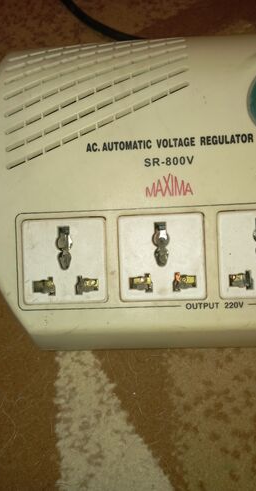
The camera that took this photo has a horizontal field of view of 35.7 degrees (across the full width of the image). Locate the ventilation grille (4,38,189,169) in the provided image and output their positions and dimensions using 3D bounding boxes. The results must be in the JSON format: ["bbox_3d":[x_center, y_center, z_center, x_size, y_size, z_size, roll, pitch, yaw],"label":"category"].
[{"bbox_3d":[-0.014,-0.067,0.182,0.085,0.016,0.064,-2,80,4],"label":"ventilation grille"}]

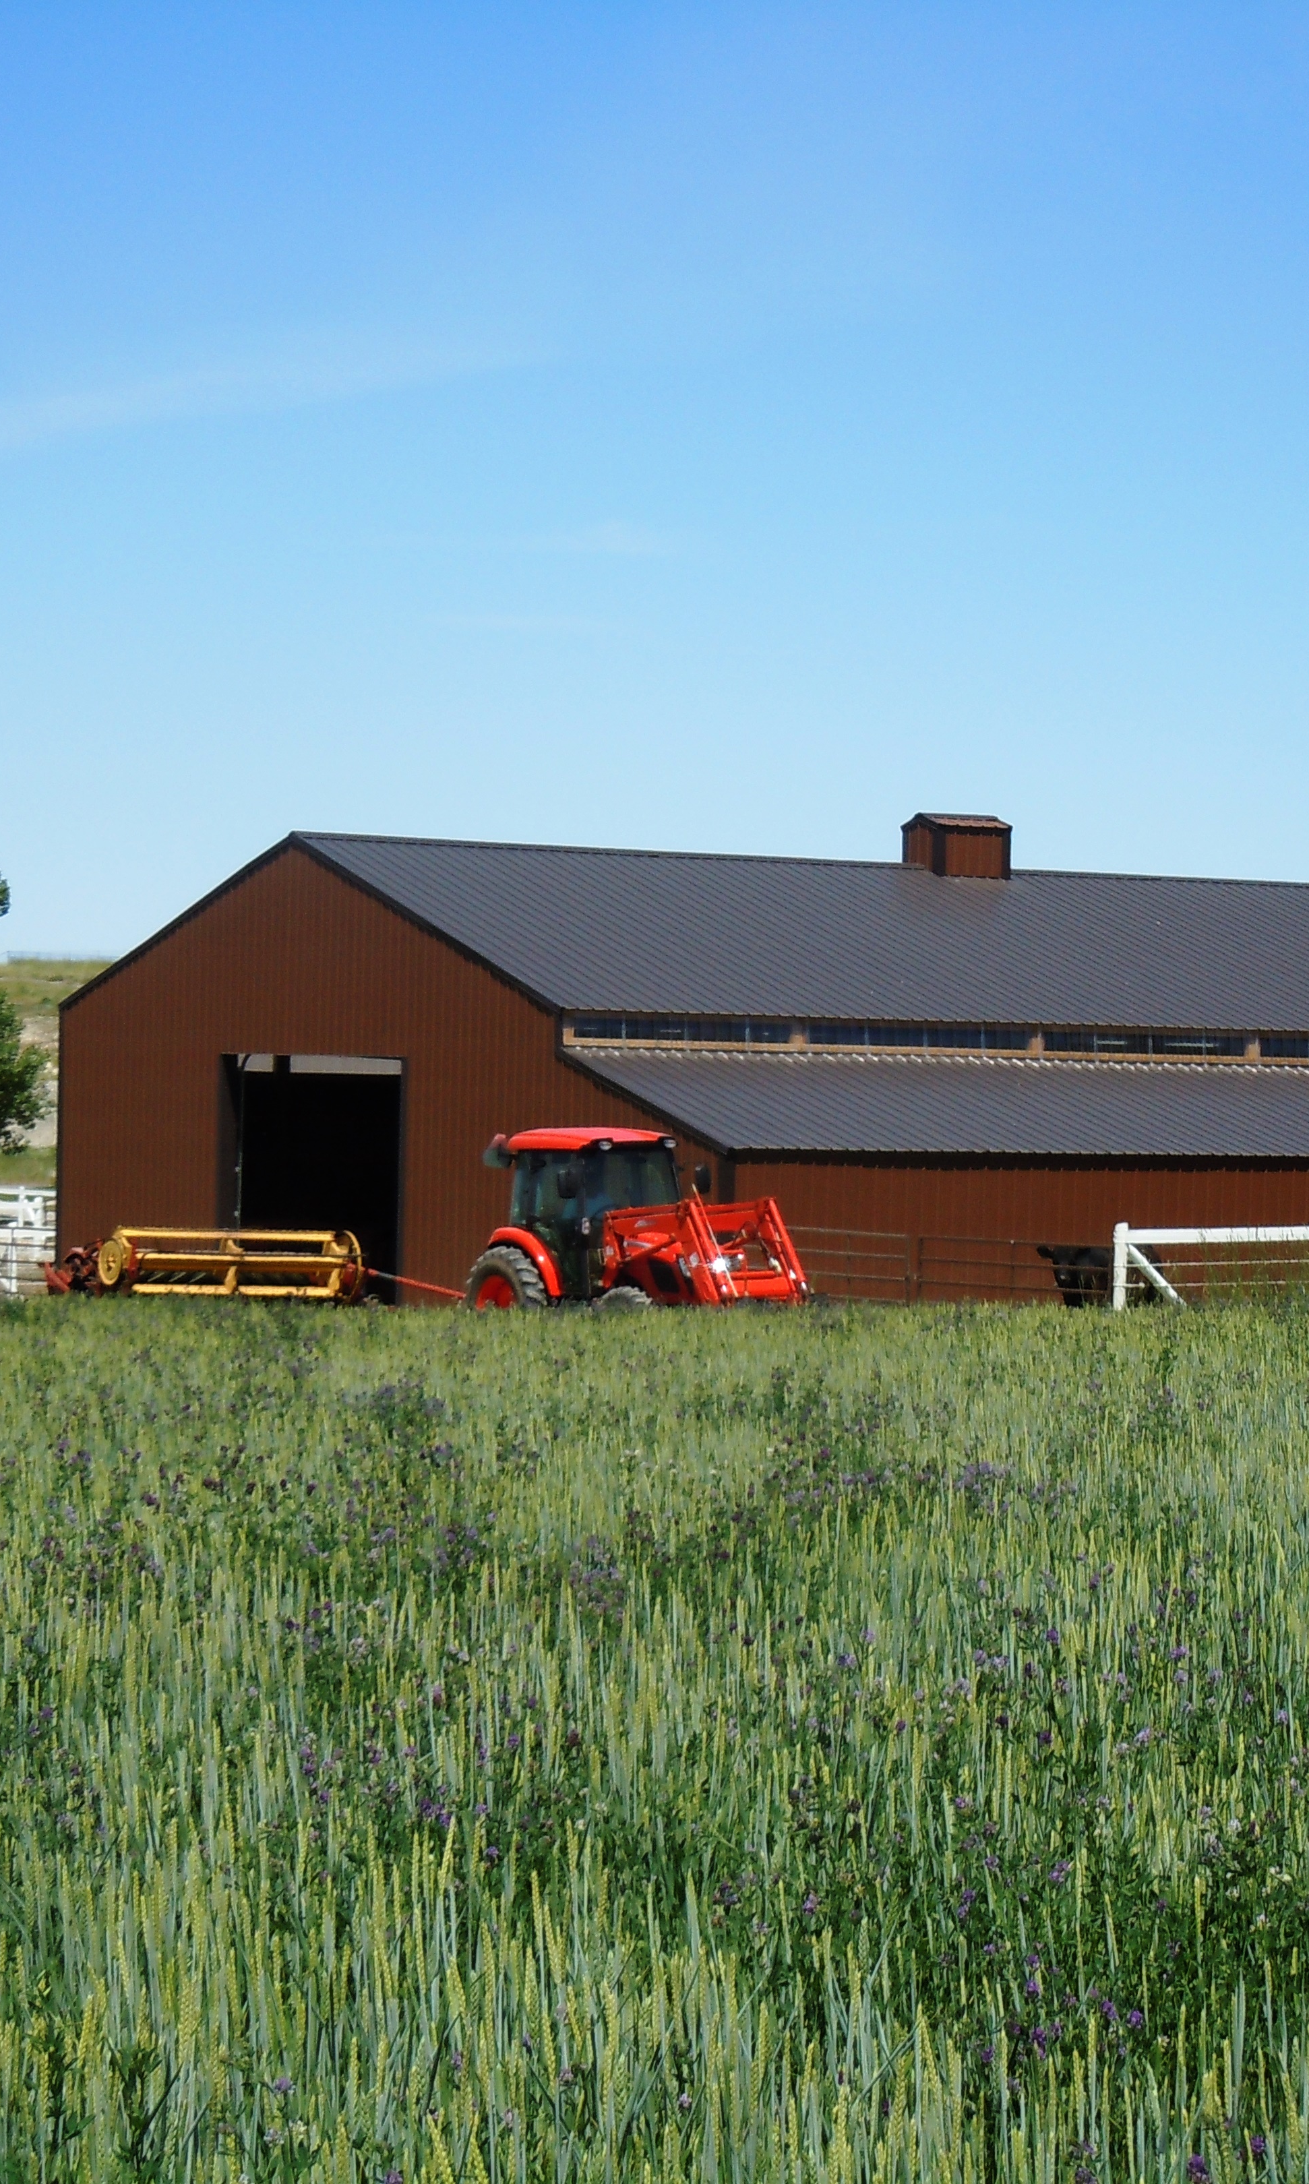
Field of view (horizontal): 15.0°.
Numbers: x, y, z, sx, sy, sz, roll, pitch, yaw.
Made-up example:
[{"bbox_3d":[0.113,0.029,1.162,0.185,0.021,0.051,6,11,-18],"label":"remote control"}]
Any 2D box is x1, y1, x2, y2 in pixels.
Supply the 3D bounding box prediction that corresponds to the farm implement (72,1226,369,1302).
[{"bbox_3d":[-4.950,2.182,56.800,3.100,1.360,1.750,1,0,-30],"label":"farm implement"}]

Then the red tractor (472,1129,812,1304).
[{"bbox_3d":[-0.225,1.681,52.800,1.850,2.540,4.100,1,0,-43],"label":"red tractor"}]

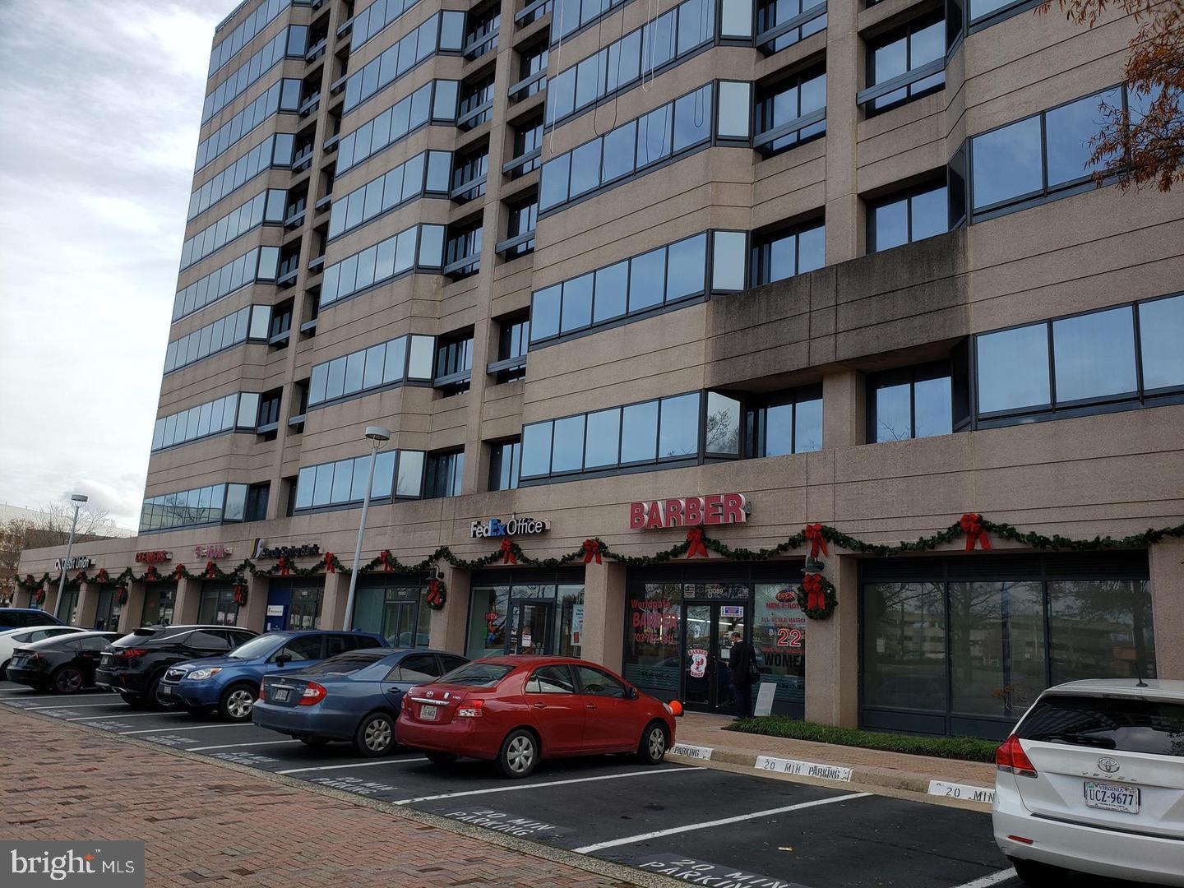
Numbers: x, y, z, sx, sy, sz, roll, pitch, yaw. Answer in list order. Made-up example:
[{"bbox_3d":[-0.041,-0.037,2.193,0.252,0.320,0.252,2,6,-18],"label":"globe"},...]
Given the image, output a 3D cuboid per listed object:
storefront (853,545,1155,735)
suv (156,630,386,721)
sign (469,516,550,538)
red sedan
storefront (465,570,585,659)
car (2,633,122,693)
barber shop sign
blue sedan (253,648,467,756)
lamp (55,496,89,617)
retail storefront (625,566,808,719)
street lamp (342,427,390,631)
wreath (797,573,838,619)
[{"bbox_3d":[7.087,3.564,15.631,5.250,3.240,0.350,-9,-18,43],"label":"storefront"},{"bbox_3d":[-6.054,4.583,17.746,1.800,1.700,4.600,-8,-16,42],"label":"suv"},{"bbox_3d":[-2.169,2.183,23.644,2.920,0.500,0.300,-9,-16,43],"label":"sign"},{"bbox_3d":[-0.582,3.692,12.328,1.710,1.450,4.320,-9,-16,44],"label":"red sedan"},{"bbox_3d":[-1.716,5.026,23.862,5.350,3.340,0.350,-9,-18,43],"label":"storefront"},{"bbox_3d":[-12.017,5.513,22.601,1.880,1.440,4.690,-9,-18,43],"label":"car"},{"bbox_3d":[2.116,1.546,19.973,3.200,0.610,0.280,-9,-18,43],"label":"barber shop sign"},{"bbox_3d":[-2.669,3.913,13.727,1.800,1.490,4.800,-8,-16,42],"label":"blue sedan"},{"bbox_3d":[-20.996,5.351,35.600,0.650,6.600,0.650,-9,-16,43],"label":"lamp"},{"bbox_3d":[2.674,4.191,19.501,5.300,3.280,0.400,-9,-16,43],"label":"retail storefront"},{"bbox_3d":[-5.741,2.769,21.856,0.600,6.500,0.600,-8,-19,43],"label":"street lamp"},{"bbox_3d":[4.310,2.937,17.060,0.860,0.880,0.250,-9,-16,43],"label":"wreath"}]

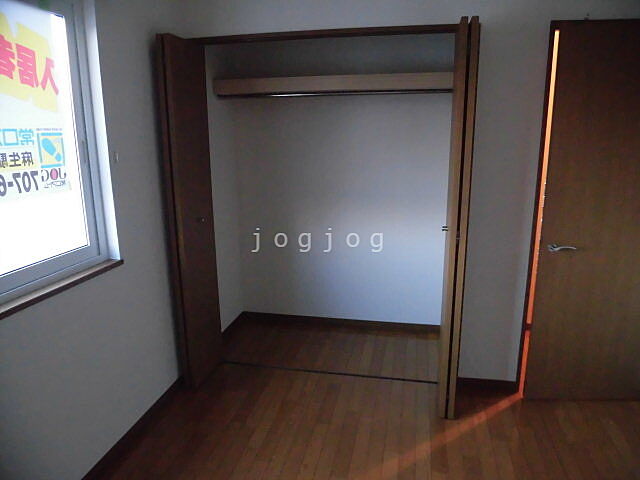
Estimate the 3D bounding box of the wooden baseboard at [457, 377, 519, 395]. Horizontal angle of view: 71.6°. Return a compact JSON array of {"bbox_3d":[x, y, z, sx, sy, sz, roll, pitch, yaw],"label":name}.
[{"bbox_3d":[1.009,0.877,2.674,0.350,0.064,0.018,2,13,11],"label":"wooden baseboard"}]

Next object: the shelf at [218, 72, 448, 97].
[{"bbox_3d":[0.080,-1.035,2.952,1.650,0.105,0.070,2,13,11],"label":"shelf"}]

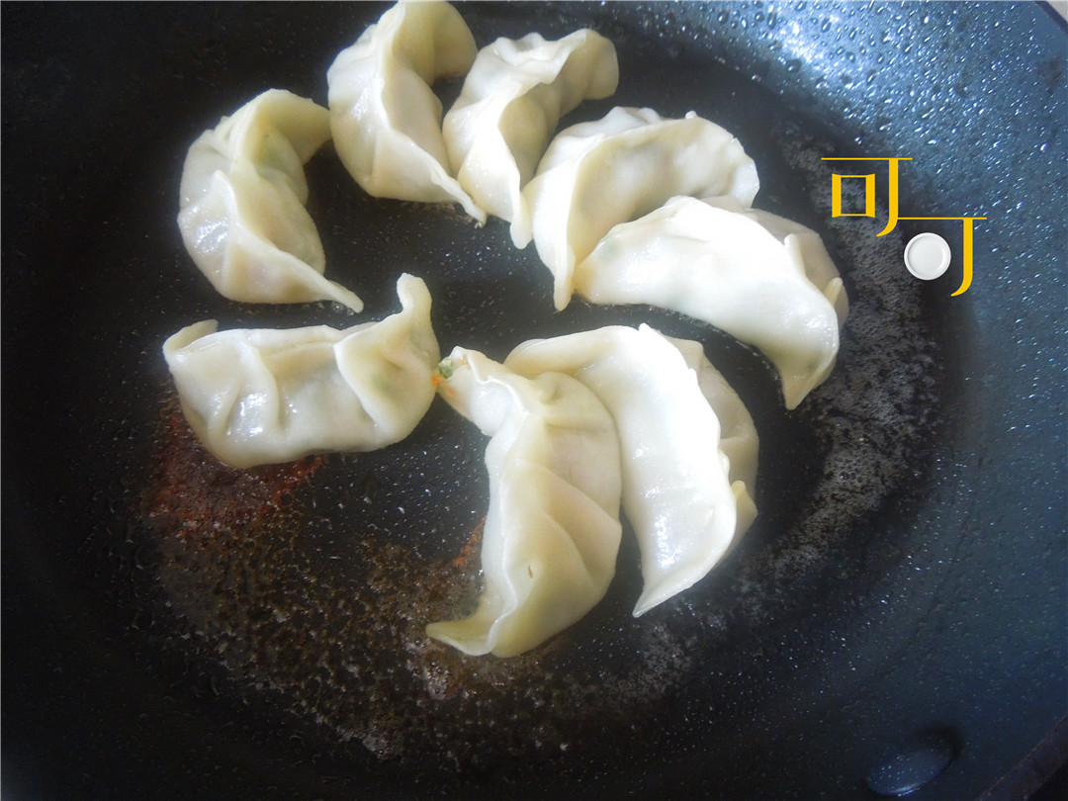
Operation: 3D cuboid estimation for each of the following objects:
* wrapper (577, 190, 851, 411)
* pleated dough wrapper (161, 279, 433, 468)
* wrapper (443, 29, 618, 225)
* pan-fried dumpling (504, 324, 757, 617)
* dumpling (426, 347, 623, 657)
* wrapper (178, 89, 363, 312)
[{"bbox_3d":[0.052,-0.035,0.210,0.067,0.029,0.043,31,66,16],"label":"wrapper"},{"bbox_3d":[-0.059,-0.006,0.196,0.070,0.029,0.035,-10,62,-5],"label":"pleated dough wrapper"},{"bbox_3d":[-0.006,-0.084,0.238,0.039,0.029,0.073,21,64,12],"label":"wrapper"},{"bbox_3d":[0.029,0.008,0.187,0.046,0.029,0.070,-23,64,-11],"label":"pan-fried dumpling"},{"bbox_3d":[-0.001,0.019,0.182,0.044,0.029,0.073,1,62,1],"label":"dumpling"},{"bbox_3d":[-0.079,-0.054,0.223,0.047,0.029,0.069,-11,62,-5],"label":"wrapper"}]

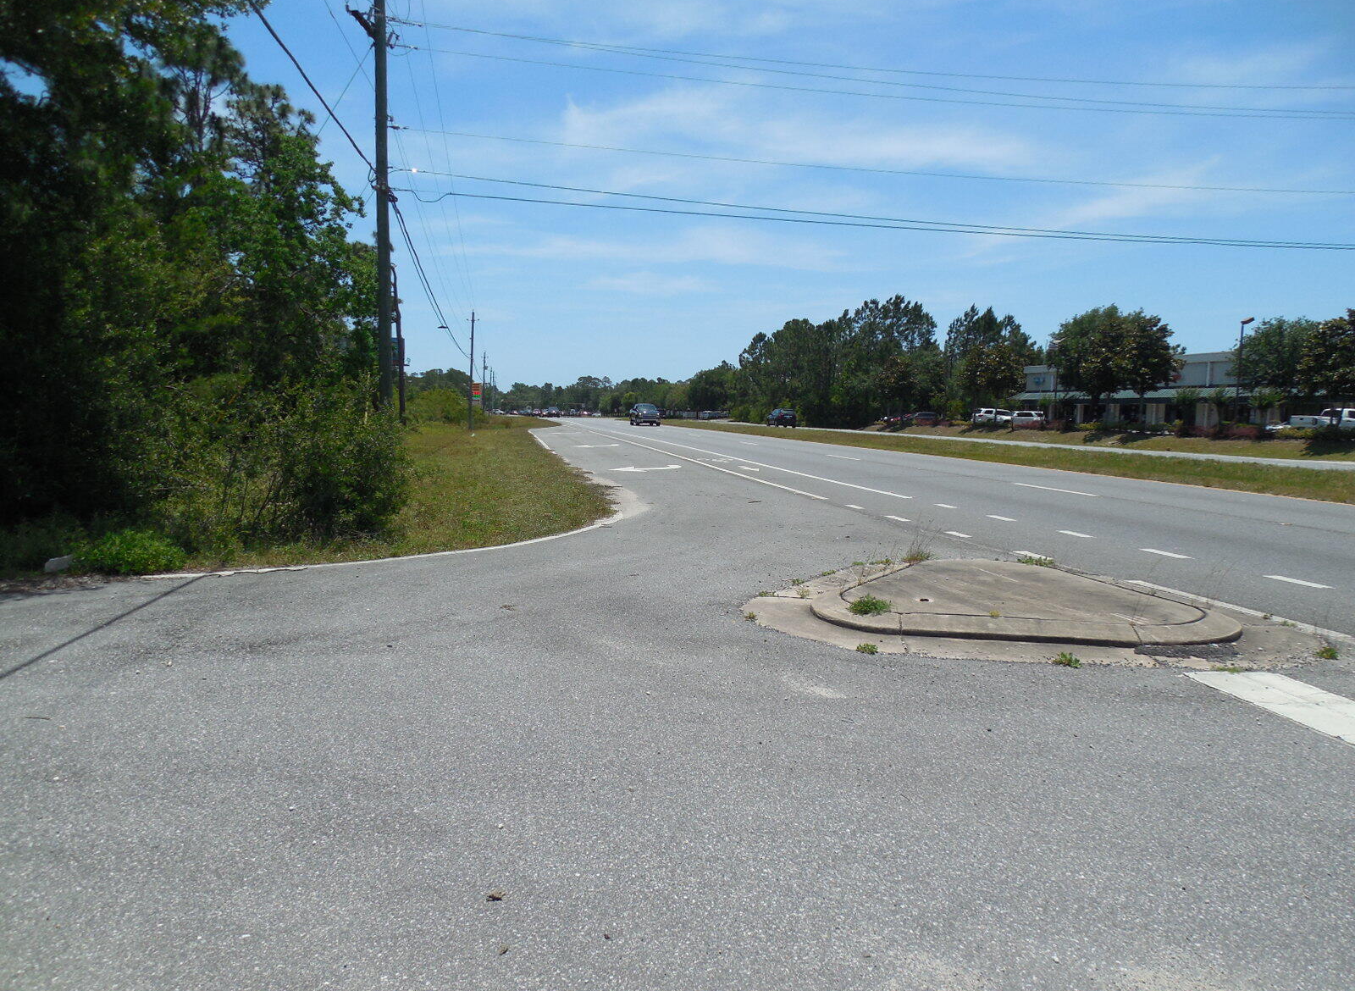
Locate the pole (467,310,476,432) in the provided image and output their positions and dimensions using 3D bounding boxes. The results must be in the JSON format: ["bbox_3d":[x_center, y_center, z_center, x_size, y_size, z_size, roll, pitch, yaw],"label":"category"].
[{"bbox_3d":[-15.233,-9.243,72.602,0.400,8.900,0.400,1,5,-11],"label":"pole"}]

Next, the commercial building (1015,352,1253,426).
[{"bbox_3d":[56.248,-11.142,107.852,20.000,7.200,44.000,0,5,-11],"label":"commercial building"}]

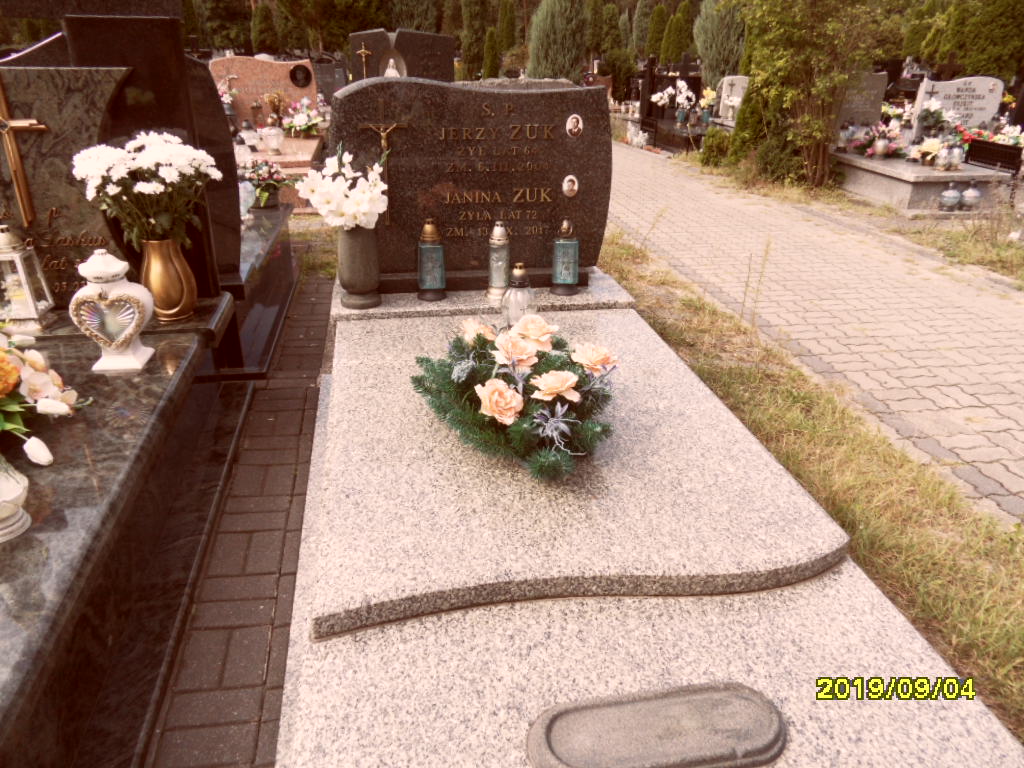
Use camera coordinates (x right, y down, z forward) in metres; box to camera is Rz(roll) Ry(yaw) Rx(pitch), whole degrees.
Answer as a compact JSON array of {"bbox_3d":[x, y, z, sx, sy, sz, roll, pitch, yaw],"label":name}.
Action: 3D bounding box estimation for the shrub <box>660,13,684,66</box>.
[{"bbox_3d":[6.228,-13.050,27.788,0.935,2.637,0.935,-4,26,-10],"label":"shrub"}]

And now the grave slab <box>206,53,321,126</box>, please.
[{"bbox_3d":[-2.522,-2.987,7.301,1.006,0.688,0.100,-4,27,-10],"label":"grave slab"}]

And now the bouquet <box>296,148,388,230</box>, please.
[{"bbox_3d":[-0.616,-0.702,2.583,0.310,0.271,0.280,-4,26,-10],"label":"bouquet"}]

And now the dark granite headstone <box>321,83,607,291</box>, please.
[{"bbox_3d":[-0.157,-0.803,2.880,1.090,0.800,0.200,-4,26,-10],"label":"dark granite headstone"}]

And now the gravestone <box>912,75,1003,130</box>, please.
[{"bbox_3d":[5.314,-3.280,8.491,0.967,0.734,0.100,-4,27,-10],"label":"gravestone"}]

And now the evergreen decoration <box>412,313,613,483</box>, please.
[{"bbox_3d":[0.005,-0.020,1.892,0.540,0.250,0.580,-4,27,-10],"label":"evergreen decoration"}]

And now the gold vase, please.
[{"bbox_3d":[-1.183,-0.351,2.428,0.175,0.261,0.175,-4,27,-10],"label":"gold vase"}]

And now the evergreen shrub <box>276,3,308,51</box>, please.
[{"bbox_3d":[-6.727,-10.343,21.846,0.949,2.359,0.949,-4,26,-10],"label":"evergreen shrub"}]

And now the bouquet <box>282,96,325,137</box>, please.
[{"bbox_3d":[-2.179,-2.793,7.420,0.403,0.393,0.339,-4,26,-10],"label":"bouquet"}]

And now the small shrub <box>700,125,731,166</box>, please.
[{"bbox_3d":[2.981,-3.486,10.400,0.440,0.550,0.440,-3,25,-11],"label":"small shrub"}]

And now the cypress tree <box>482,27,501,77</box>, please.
[{"bbox_3d":[-0.602,-9.412,20.760,0.502,1.860,0.502,-4,26,-10],"label":"cypress tree"}]

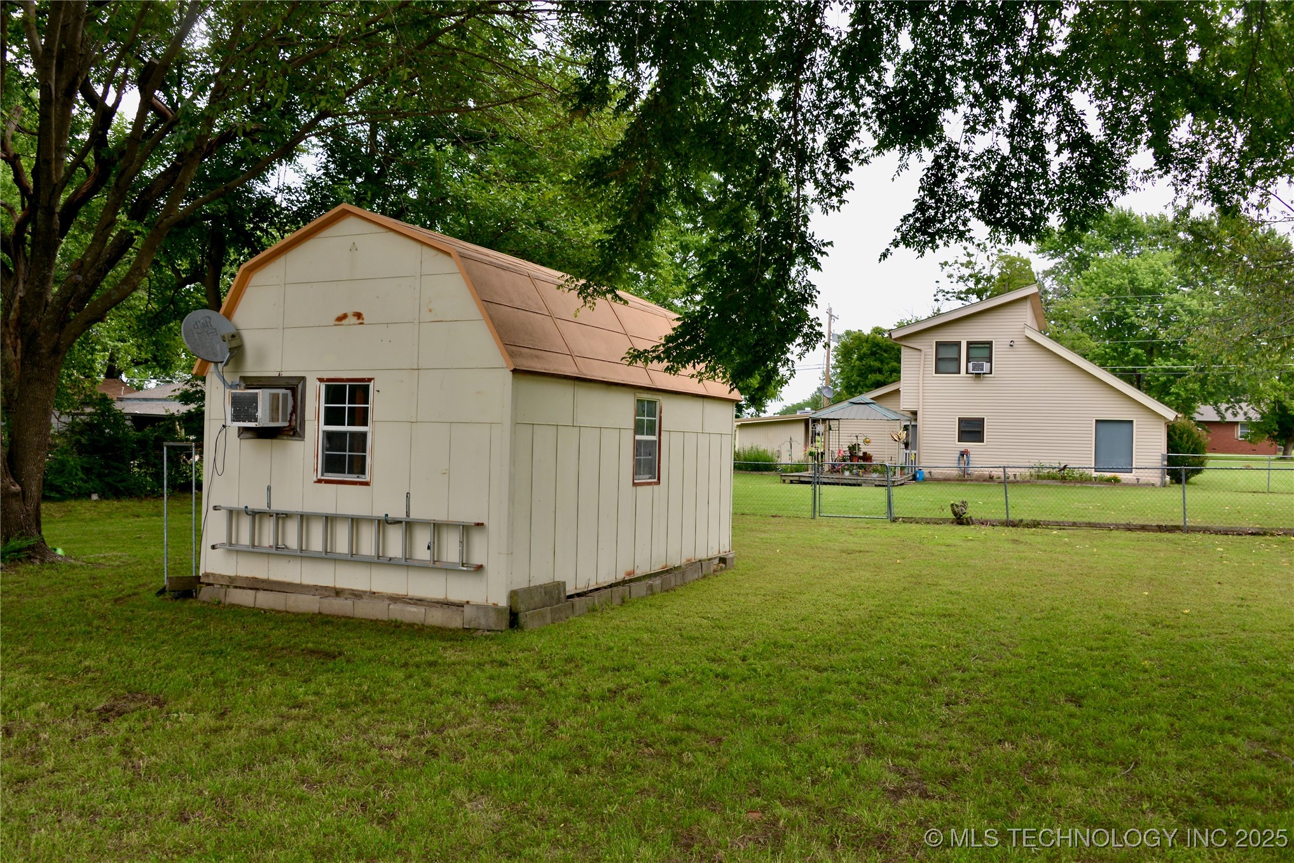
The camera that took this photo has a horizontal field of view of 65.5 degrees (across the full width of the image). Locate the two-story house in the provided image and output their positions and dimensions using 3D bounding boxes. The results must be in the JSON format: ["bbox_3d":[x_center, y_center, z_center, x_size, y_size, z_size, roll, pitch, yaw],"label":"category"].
[{"bbox_3d":[16.424,-1.717,43.265,10.600,7.600,10.000,1,-1,23],"label":"two-story house"}]

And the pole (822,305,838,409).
[{"bbox_3d":[9.899,-2.397,54.944,0.900,9.021,1.000,1,-1,0],"label":"pole"}]

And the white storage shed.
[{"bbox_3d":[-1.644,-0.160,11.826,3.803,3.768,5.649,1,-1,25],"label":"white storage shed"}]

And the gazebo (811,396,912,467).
[{"bbox_3d":[7.931,0.224,37.035,3.150,2.850,3.100,1,-1,23],"label":"gazebo"}]

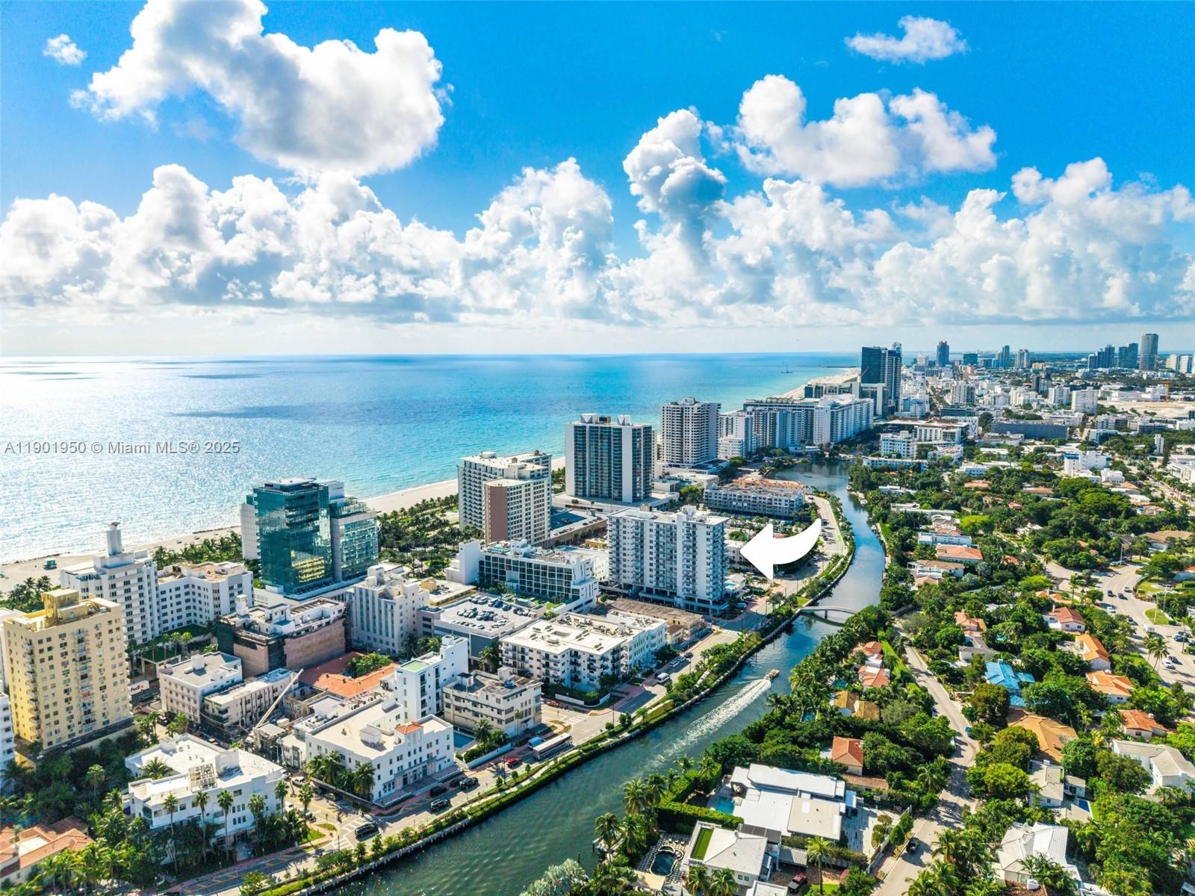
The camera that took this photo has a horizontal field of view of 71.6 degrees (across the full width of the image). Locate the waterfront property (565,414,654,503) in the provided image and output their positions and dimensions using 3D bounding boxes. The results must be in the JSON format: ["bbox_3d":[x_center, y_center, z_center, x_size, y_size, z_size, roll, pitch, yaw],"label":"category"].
[{"bbox_3d":[8.490,9.440,615.050,59.420,64.000,26.400,5,8,36],"label":"waterfront property"}]

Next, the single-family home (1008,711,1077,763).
[{"bbox_3d":[131.770,86.390,243.580,15.500,6.000,26.500,1,7,12],"label":"single-family home"}]

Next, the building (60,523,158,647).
[{"bbox_3d":[-182.010,54.550,307.280,20.370,51.500,26.340,3,8,29],"label":"building"}]

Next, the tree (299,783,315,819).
[{"bbox_3d":[-71.910,87.160,204.240,3.900,9.680,3.900,0,7,0],"label":"tree"}]

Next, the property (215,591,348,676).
[{"bbox_3d":[-118.720,69.600,312.820,38.000,17.000,30.000,5,9,38],"label":"property"}]

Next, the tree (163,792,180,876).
[{"bbox_3d":[-92.660,84.510,181.000,3.600,18.200,3.600,0,7,0],"label":"tree"}]

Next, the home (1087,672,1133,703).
[{"bbox_3d":[169.120,78.990,272.790,11.500,5.500,15.000,2,7,18],"label":"home"}]

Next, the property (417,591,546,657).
[{"bbox_3d":[-44.550,70.940,325.540,41.620,13.000,35.610,4,8,31],"label":"property"}]

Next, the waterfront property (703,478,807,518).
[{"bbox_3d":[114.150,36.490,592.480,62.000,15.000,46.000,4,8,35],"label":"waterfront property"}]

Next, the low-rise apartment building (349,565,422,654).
[{"bbox_3d":[-81.900,63.070,323.690,23.000,29.500,16.000,3,8,29],"label":"low-rise apartment building"}]

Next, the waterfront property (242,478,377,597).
[{"bbox_3d":[-136.550,41.420,396.840,38.110,57.000,45.600,5,8,36],"label":"waterfront property"}]

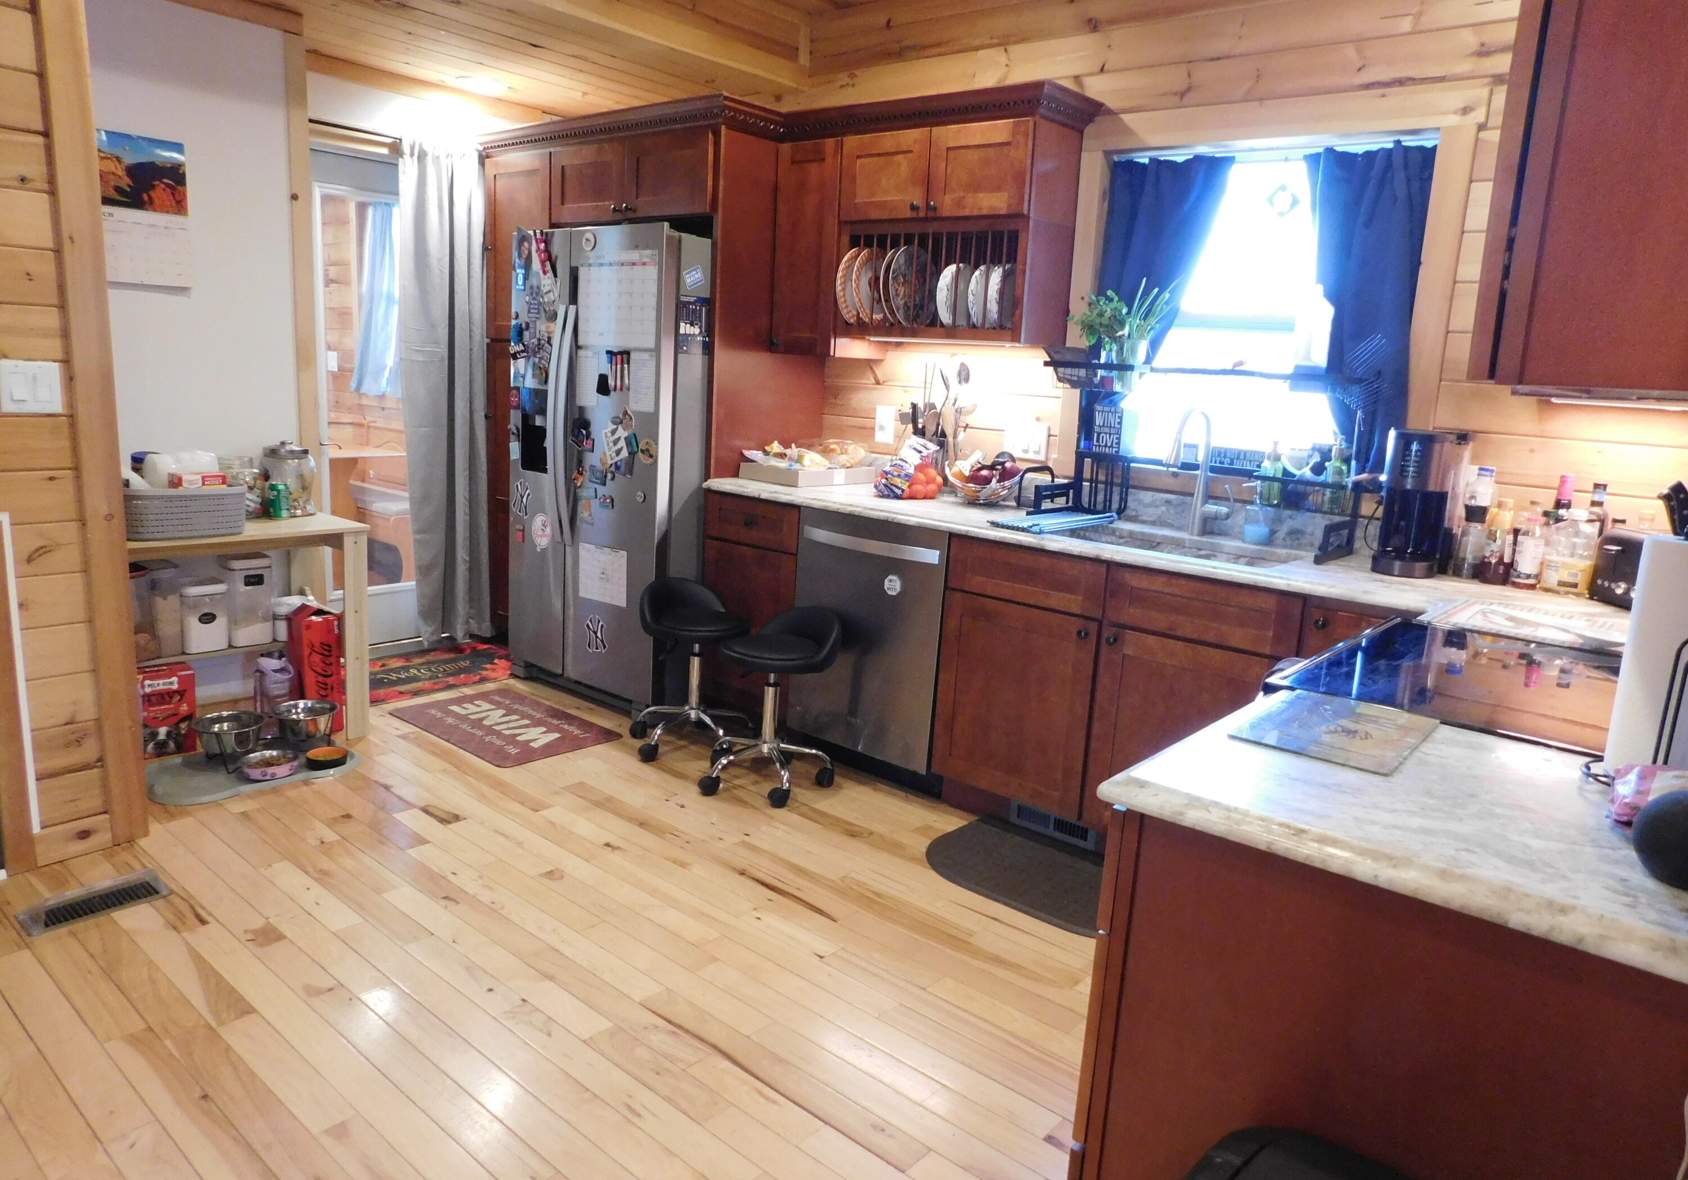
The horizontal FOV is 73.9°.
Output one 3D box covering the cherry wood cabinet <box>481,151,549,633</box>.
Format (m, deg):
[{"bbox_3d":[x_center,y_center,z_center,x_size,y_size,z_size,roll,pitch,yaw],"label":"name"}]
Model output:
[{"bbox_3d":[-1.205,-0.802,4.964,0.465,2.070,0.600,13,14,38],"label":"cherry wood cabinet"}]

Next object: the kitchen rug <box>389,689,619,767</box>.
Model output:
[{"bbox_3d":[-1.228,0.483,4.070,0.745,0.010,0.485,13,14,38],"label":"kitchen rug"}]

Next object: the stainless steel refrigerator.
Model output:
[{"bbox_3d":[-0.732,-0.462,4.414,0.915,1.757,0.840,13,15,40],"label":"stainless steel refrigerator"}]

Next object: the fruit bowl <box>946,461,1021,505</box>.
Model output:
[{"bbox_3d":[0.464,-0.354,3.772,0.250,0.120,0.250,3,11,-1],"label":"fruit bowl"}]

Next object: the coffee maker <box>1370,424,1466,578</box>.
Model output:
[{"bbox_3d":[1.449,-0.225,2.823,0.180,0.355,0.300,11,14,34],"label":"coffee maker"}]

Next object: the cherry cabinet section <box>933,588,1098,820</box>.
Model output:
[{"bbox_3d":[0.678,0.292,3.502,0.519,0.585,0.600,12,14,39],"label":"cherry cabinet section"}]

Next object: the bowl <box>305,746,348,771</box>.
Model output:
[{"bbox_3d":[-1.625,0.529,3.524,0.128,0.044,0.128,13,15,40],"label":"bowl"}]

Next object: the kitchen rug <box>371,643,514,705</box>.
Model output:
[{"bbox_3d":[-1.758,0.332,4.653,0.610,0.010,0.840,13,14,38],"label":"kitchen rug"}]

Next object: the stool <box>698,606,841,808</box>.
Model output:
[{"bbox_3d":[-0.235,0.345,3.548,0.430,0.577,0.430,-5,14,-37],"label":"stool"}]

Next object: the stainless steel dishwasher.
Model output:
[{"bbox_3d":[0.247,0.143,3.878,0.605,0.800,0.610,13,14,38],"label":"stainless steel dishwasher"}]

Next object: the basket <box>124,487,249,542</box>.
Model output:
[{"bbox_3d":[-2.048,-0.241,3.402,0.260,0.145,0.370,13,14,38],"label":"basket"}]

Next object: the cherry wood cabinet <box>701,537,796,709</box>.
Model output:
[{"bbox_3d":[-0.160,0.109,4.221,0.452,0.610,0.590,13,14,38],"label":"cherry wood cabinet"}]

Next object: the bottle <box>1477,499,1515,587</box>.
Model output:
[{"bbox_3d":[1.597,-0.116,2.719,0.070,0.200,0.070,13,15,40],"label":"bottle"}]

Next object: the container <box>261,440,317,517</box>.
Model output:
[{"bbox_3d":[-1.932,-0.392,3.909,0.178,0.255,0.178,13,14,38],"label":"container"}]

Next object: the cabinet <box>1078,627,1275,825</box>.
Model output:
[{"bbox_3d":[1.086,0.386,3.217,0.530,0.590,0.590,13,14,38],"label":"cabinet"}]

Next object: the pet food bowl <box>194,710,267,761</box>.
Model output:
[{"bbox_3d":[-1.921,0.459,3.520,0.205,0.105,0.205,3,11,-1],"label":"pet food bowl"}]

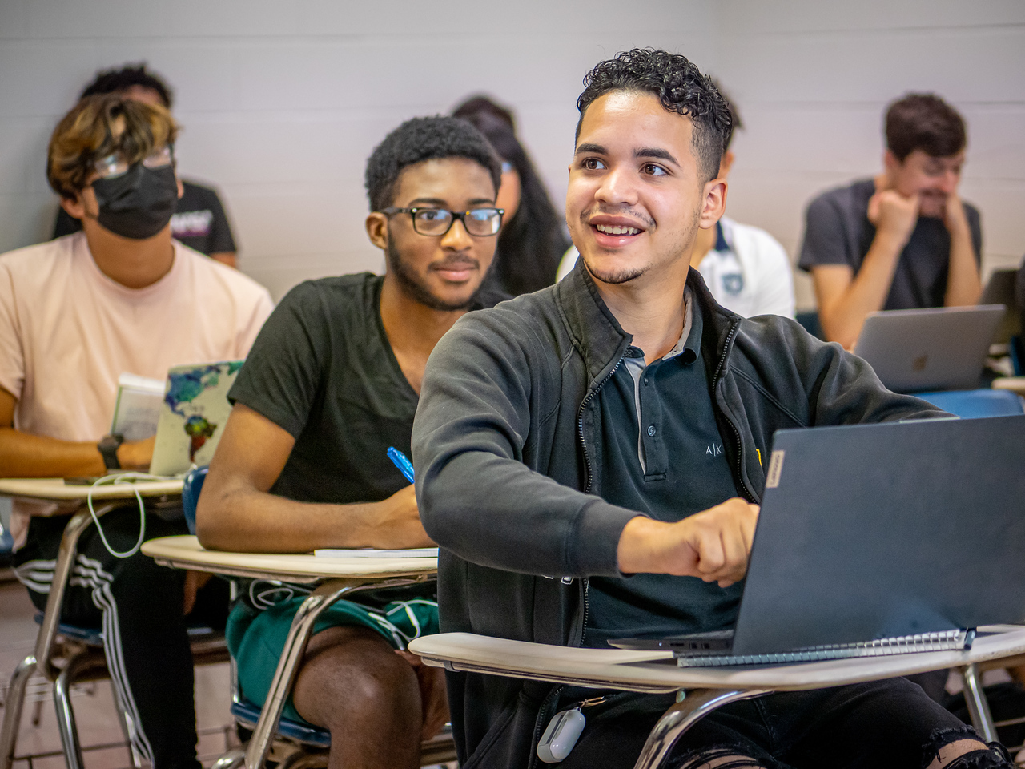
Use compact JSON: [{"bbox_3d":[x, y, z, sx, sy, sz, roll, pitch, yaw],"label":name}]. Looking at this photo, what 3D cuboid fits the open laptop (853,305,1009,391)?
[{"bbox_3d":[0.684,-0.051,4.666,0.305,0.202,0.309,-5,8,-28],"label":"open laptop"}]

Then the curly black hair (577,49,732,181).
[{"bbox_3d":[0.155,-0.277,2.770,0.170,0.180,0.210,6,1,20],"label":"curly black hair"}]

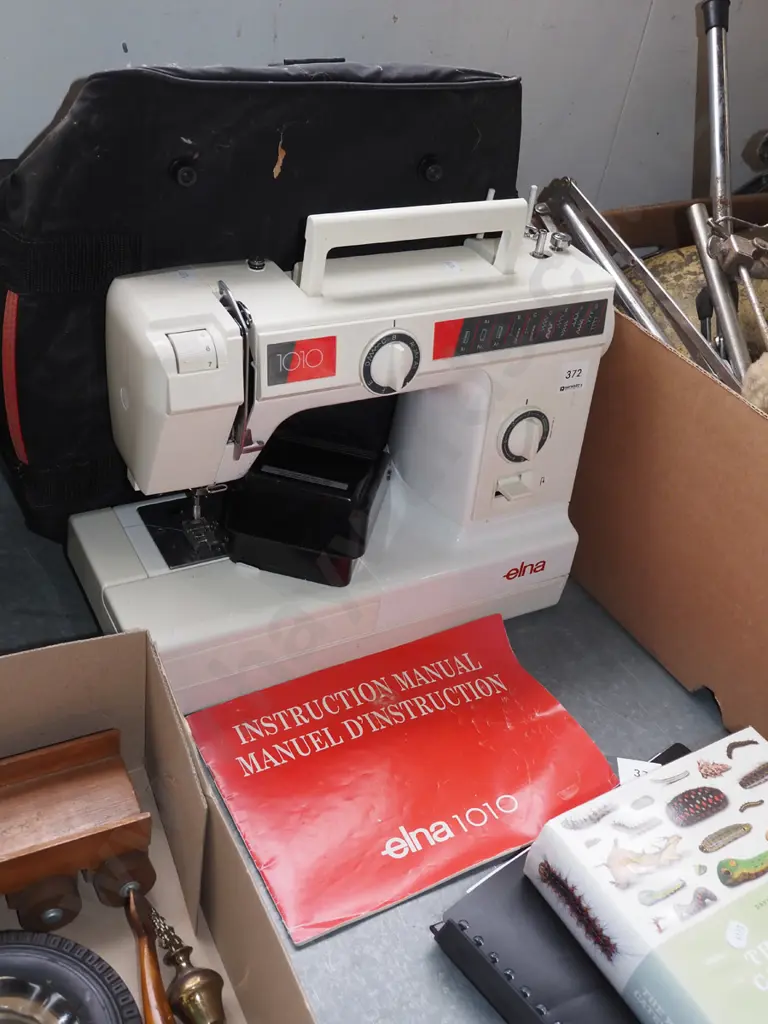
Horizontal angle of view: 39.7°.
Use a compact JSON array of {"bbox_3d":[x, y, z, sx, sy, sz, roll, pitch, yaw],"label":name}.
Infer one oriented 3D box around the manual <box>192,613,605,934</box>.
[{"bbox_3d":[0.016,0.169,0.738,0.255,0.020,0.181,-14,45,-26],"label":"manual"}]

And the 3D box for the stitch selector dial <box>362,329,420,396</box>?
[{"bbox_3d":[0.008,-0.099,0.725,0.047,0.047,0.017,-13,37,-27],"label":"stitch selector dial"}]

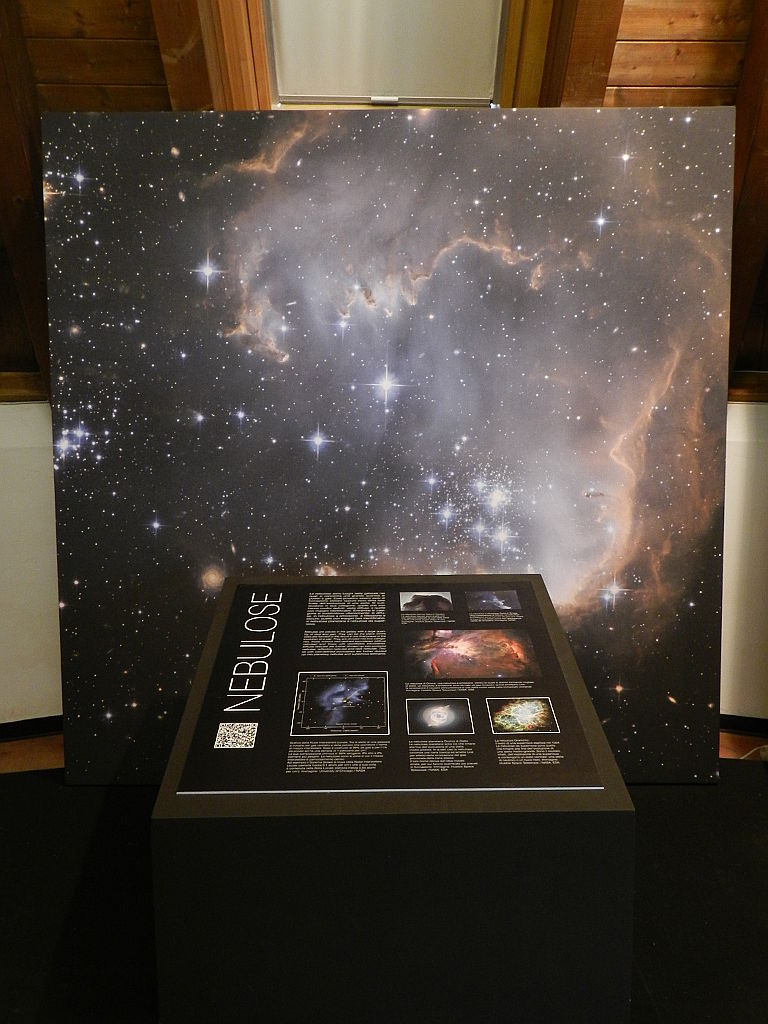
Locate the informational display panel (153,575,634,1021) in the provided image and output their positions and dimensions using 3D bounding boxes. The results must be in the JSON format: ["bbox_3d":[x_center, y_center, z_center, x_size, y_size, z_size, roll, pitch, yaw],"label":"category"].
[{"bbox_3d":[0.012,0.549,1.676,0.760,0.736,0.726,0,4,-1],"label":"informational display panel"}]

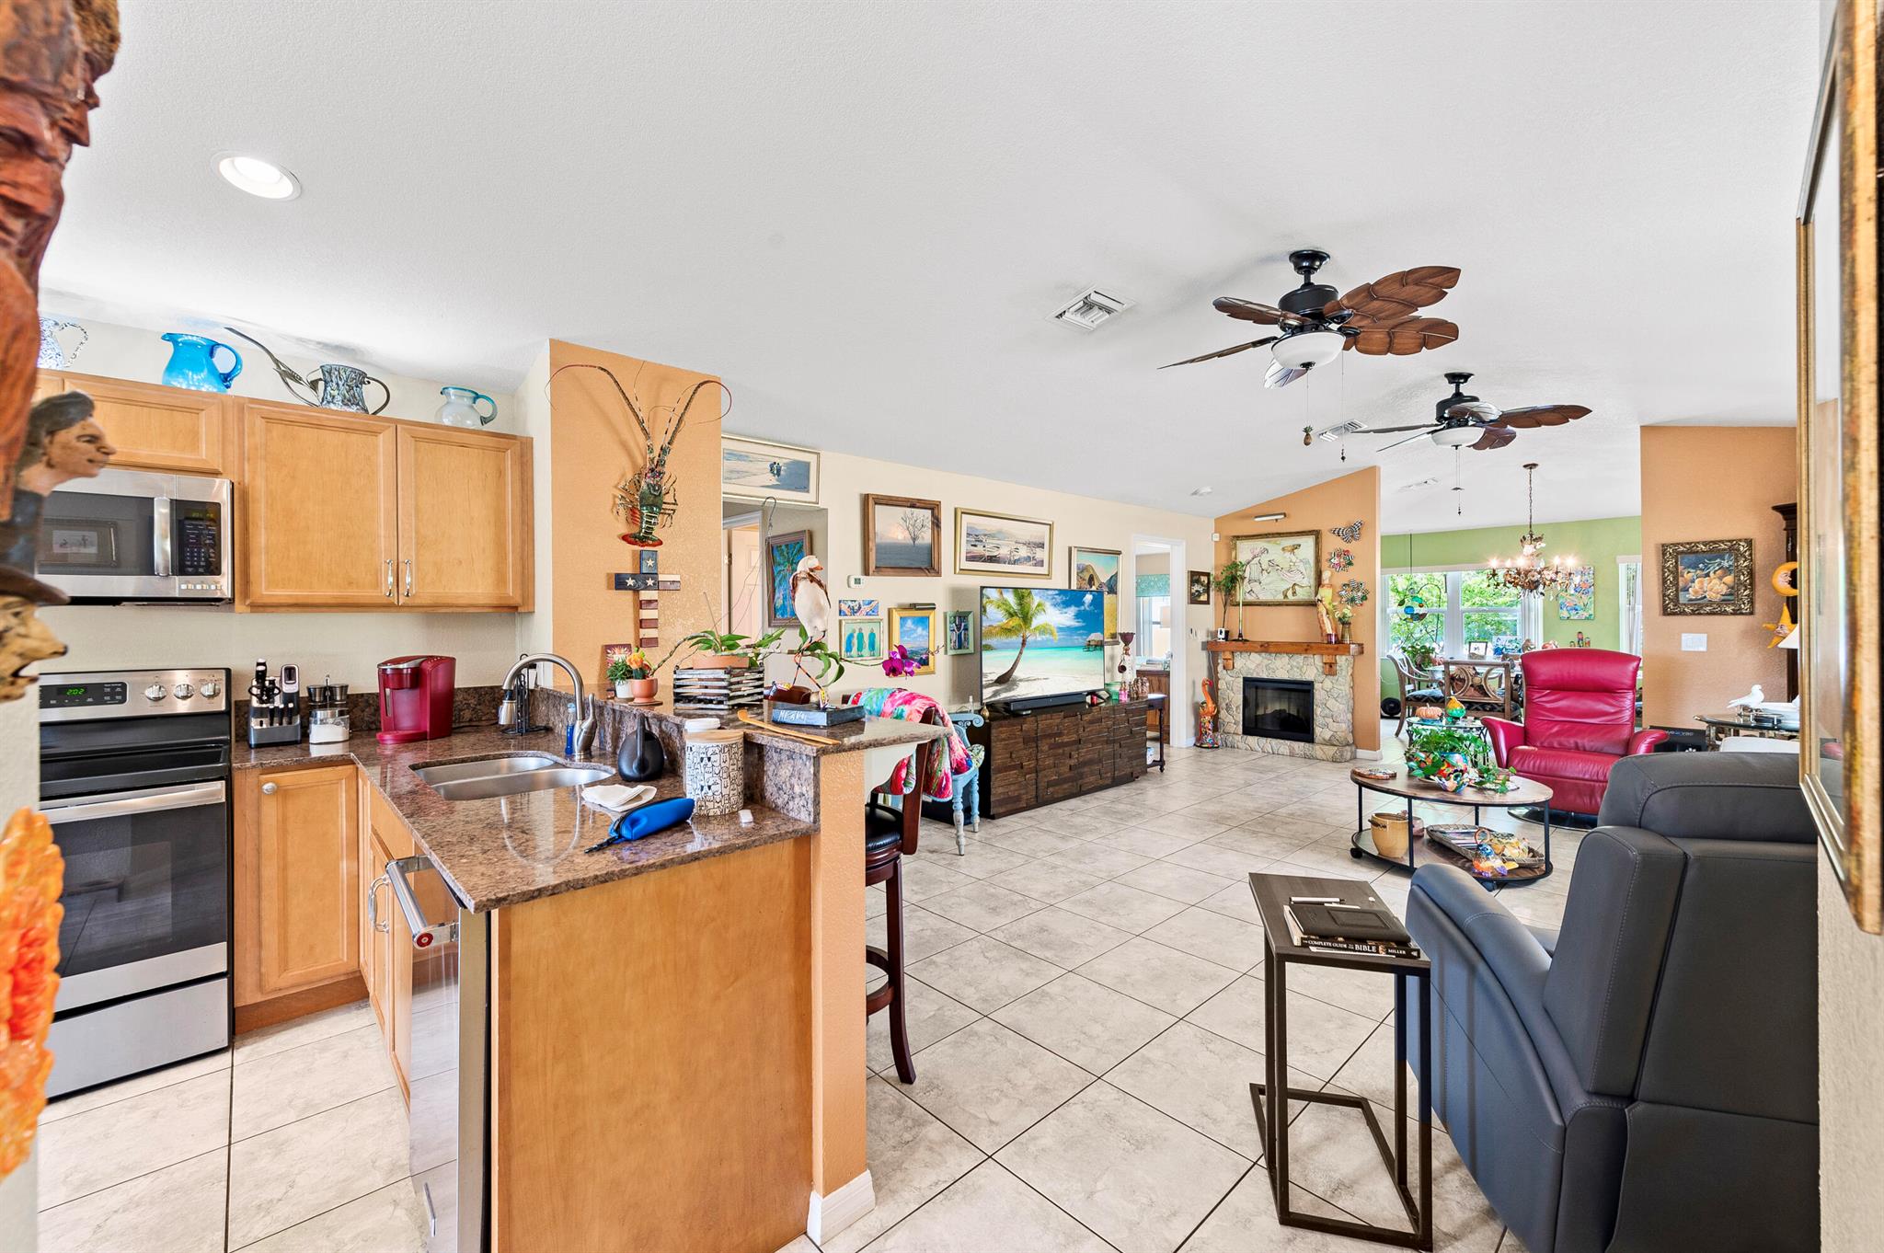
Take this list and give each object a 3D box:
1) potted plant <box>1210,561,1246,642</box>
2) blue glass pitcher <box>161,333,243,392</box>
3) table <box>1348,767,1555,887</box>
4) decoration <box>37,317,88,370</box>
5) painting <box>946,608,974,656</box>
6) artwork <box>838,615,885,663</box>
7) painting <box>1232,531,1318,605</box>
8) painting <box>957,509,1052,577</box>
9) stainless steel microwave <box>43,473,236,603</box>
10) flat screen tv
[{"bbox_3d":[3.009,-0.282,7.711,0.310,0.885,0.310,-1,0,-43],"label":"potted plant"},{"bbox_3d":[-2.613,-0.908,2.591,0.205,0.210,0.165,-1,0,-43],"label":"blue glass pitcher"},{"bbox_3d":[2.760,1.077,4.007,0.905,0.465,0.905,-1,0,-43],"label":"table"},{"bbox_3d":[-2.919,-0.908,2.395,0.180,0.214,0.140,-1,0,-43],"label":"decoration"},{"bbox_3d":[0.154,0.057,5.457,0.295,0.330,0.030,-1,0,-43],"label":"painting"},{"bbox_3d":[-0.529,0.087,4.848,0.340,0.263,0.030,-1,0,-42],"label":"artwork"},{"bbox_3d":[3.506,-0.595,7.740,0.050,0.755,0.930,-1,0,-43],"label":"painting"},{"bbox_3d":[0.514,-0.633,5.801,1.100,0.490,0.040,-1,0,-42],"label":"painting"},{"bbox_3d":[-2.817,-0.282,2.367,0.760,0.420,0.400,-1,0,-43],"label":"stainless steel microwave"},{"bbox_3d":[0.875,0.136,5.943,1.560,0.880,0.080,-1,0,-43],"label":"flat screen tv"}]

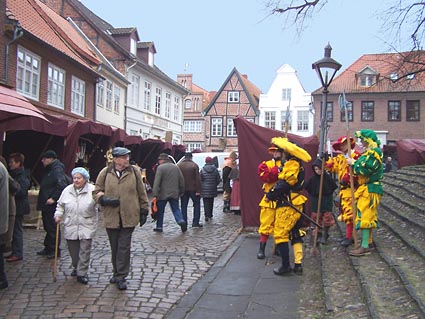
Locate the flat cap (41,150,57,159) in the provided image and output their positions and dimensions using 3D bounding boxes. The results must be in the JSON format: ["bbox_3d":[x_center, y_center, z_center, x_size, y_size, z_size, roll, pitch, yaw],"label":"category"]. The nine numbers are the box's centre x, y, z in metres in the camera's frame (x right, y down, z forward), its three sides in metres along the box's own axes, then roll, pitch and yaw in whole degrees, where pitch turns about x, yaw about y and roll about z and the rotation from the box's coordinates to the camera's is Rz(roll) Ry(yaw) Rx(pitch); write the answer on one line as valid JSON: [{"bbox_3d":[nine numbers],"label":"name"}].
[{"bbox_3d":[-2.713,-0.083,7.720,0.260,0.135,0.200,0,0,-20],"label":"flat cap"}]

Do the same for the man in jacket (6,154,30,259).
[{"bbox_3d":[-3.014,0.746,7.250,0.400,1.690,0.500,0,0,-9],"label":"man in jacket"}]

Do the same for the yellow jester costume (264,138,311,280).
[{"bbox_3d":[1.052,0.650,6.500,0.650,1.880,0.620,0,0,18],"label":"yellow jester costume"}]

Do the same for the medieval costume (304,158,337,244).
[{"bbox_3d":[1.851,0.720,8.000,0.550,1.480,0.350,0,0,18],"label":"medieval costume"}]

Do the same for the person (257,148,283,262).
[{"bbox_3d":[0.979,0.690,7.550,0.520,1.800,0.450,0,0,-14],"label":"person"}]

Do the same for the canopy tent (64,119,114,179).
[{"bbox_3d":[-3.900,0.300,12.400,1.750,2.500,2.000,0,0,6],"label":"canopy tent"}]

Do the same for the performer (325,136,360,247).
[{"bbox_3d":[2.117,0.521,7.600,0.620,1.790,0.500,0,0,37],"label":"performer"}]

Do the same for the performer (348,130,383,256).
[{"bbox_3d":[2.244,0.495,6.800,0.470,1.840,0.560,0,0,19],"label":"performer"}]

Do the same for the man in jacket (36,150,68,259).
[{"bbox_3d":[-2.654,0.725,7.740,0.520,1.750,0.550,0,0,-18],"label":"man in jacket"}]

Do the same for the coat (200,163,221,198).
[{"bbox_3d":[-0.051,0.533,11.850,0.510,0.920,0.360,0,0,3],"label":"coat"}]

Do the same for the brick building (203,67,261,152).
[{"bbox_3d":[2.340,-3.930,52.000,6.000,11.100,8.000,0,0,7],"label":"brick building"}]

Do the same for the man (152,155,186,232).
[{"bbox_3d":[-0.947,0.725,10.280,0.640,1.750,0.550,0,0,-27],"label":"man"}]

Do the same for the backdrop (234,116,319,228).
[{"bbox_3d":[1.448,0.290,10.400,1.880,2.500,0.150,0,0,0],"label":"backdrop"}]

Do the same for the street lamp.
[{"bbox_3d":[2.100,-0.415,8.900,0.570,3.680,0.570,3,0,13],"label":"street lamp"}]

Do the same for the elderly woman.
[{"bbox_3d":[-1.785,0.850,6.170,0.550,1.500,0.420,0,0,0],"label":"elderly woman"}]

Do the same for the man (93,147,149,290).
[{"bbox_3d":[-1.151,0.725,5.870,0.650,1.750,0.450,0,0,-3],"label":"man"}]

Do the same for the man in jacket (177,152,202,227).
[{"bbox_3d":[-0.545,0.720,11.050,0.620,1.760,0.450,0,0,5],"label":"man in jacket"}]

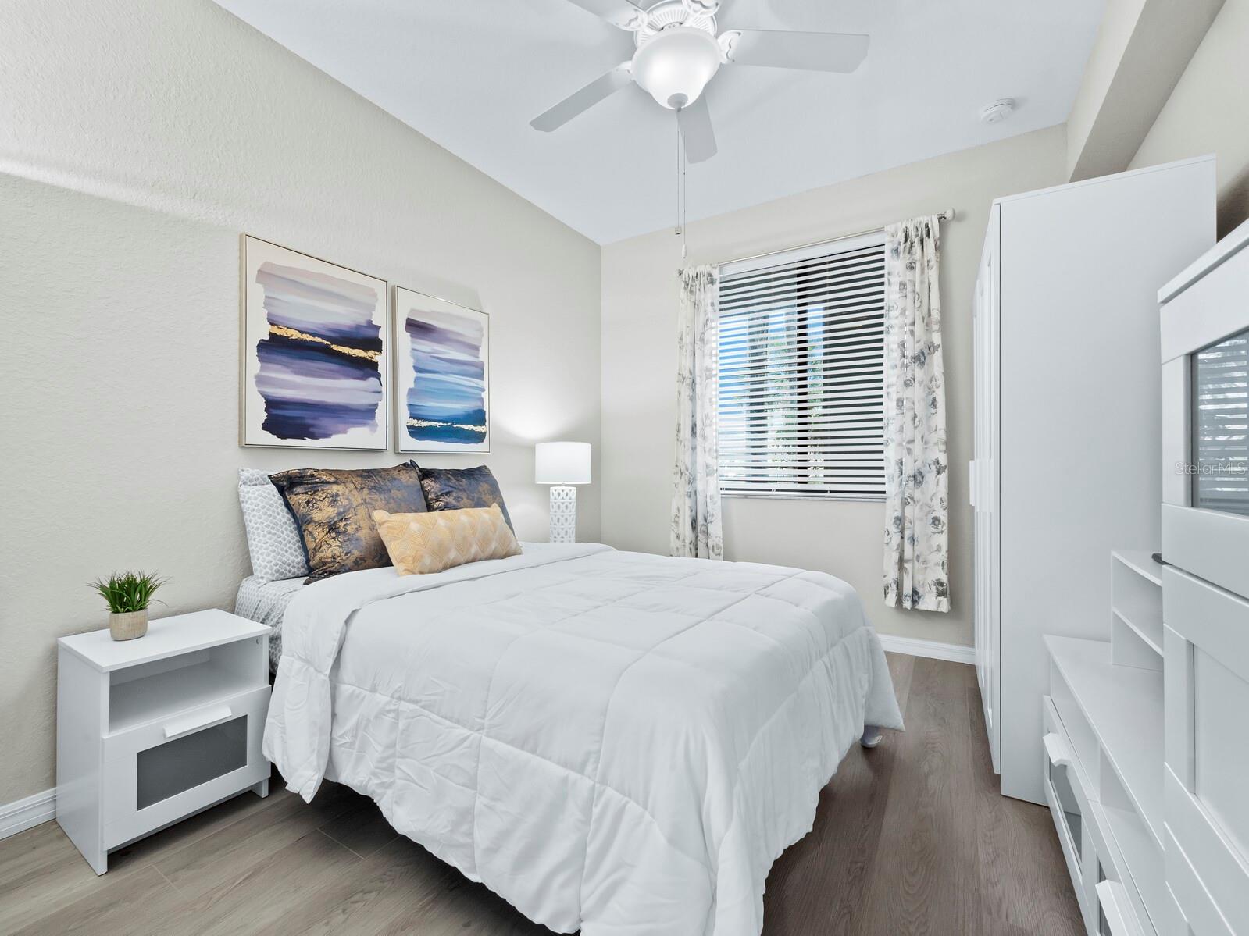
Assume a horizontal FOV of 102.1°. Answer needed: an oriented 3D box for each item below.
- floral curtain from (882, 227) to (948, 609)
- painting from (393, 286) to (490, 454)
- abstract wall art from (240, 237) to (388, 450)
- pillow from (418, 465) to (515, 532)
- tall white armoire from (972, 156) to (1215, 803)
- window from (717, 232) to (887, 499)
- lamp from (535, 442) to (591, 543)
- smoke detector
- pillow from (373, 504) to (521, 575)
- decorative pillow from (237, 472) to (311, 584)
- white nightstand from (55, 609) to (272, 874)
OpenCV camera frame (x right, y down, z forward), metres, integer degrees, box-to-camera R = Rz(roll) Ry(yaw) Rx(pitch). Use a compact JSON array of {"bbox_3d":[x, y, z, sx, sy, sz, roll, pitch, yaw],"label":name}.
[{"bbox_3d":[1.595,-0.291,2.767,0.300,2.130,0.100,0,0,32],"label":"floral curtain"},{"bbox_3d":[-0.954,-0.482,2.689,0.040,0.805,0.585,0,0,32],"label":"painting"},{"bbox_3d":[-1.290,-0.482,2.148,0.040,0.805,0.575,0,0,32],"label":"abstract wall art"},{"bbox_3d":[-0.766,0.199,2.500,0.150,0.470,0.470,-34,-18,27],"label":"pillow"},{"bbox_3d":[1.708,0.098,1.985,0.495,1.905,1.140,0,0,32],"label":"tall white armoire"},{"bbox_3d":[1.117,-0.603,3.183,1.120,1.550,0.060,0,0,32],"label":"window"},{"bbox_3d":[-0.397,0.178,3.189,0.330,0.680,0.330,0,0,0],"label":"lamp"},{"bbox_3d":[1.785,-1.696,2.418,0.140,0.040,0.140,0,0,32],"label":"smoke detector"},{"bbox_3d":[-0.698,0.278,2.080,0.125,0.295,0.555,-43,-21,24],"label":"pillow"},{"bbox_3d":[-1.188,0.206,2.067,0.170,0.420,0.610,-20,-11,30],"label":"decorative pillow"},{"bbox_3d":[-1.394,0.773,1.545,0.410,0.531,0.390,0,0,32],"label":"white nightstand"}]

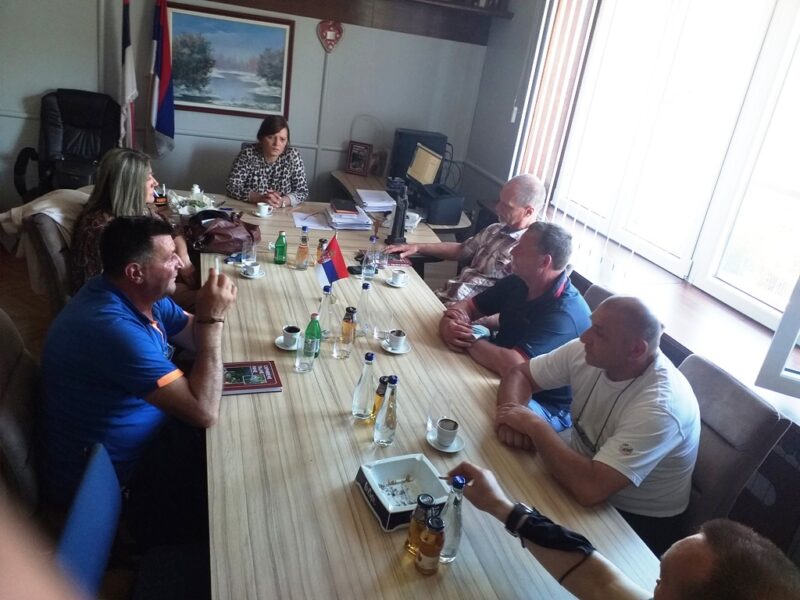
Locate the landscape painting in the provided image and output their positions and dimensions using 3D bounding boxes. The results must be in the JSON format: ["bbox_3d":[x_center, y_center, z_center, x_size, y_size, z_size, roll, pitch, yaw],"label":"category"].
[{"bbox_3d":[-1.191,-1.671,4.437,0.841,0.691,0.040,1,23,-19],"label":"landscape painting"}]

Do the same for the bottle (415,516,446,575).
[{"bbox_3d":[0.069,0.534,1.362,0.057,0.124,0.057,8,22,-3],"label":"bottle"}]

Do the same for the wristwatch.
[{"bbox_3d":[0.266,0.496,1.408,0.042,0.058,0.068,26,-3,36],"label":"wristwatch"}]

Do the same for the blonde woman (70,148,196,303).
[{"bbox_3d":[-1.090,0.003,2.699,0.700,1.260,0.480,-4,26,-30],"label":"blonde woman"}]

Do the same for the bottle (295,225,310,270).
[{"bbox_3d":[-0.451,-0.247,2.960,0.061,0.206,0.061,1,23,-19],"label":"bottle"}]

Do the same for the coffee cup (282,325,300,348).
[{"bbox_3d":[-0.390,0.136,2.239,0.068,0.063,0.064,1,24,-19],"label":"coffee cup"}]

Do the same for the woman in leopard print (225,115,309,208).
[{"bbox_3d":[-0.893,-0.608,4.174,0.530,1.250,0.780,2,24,-16],"label":"woman in leopard print"}]

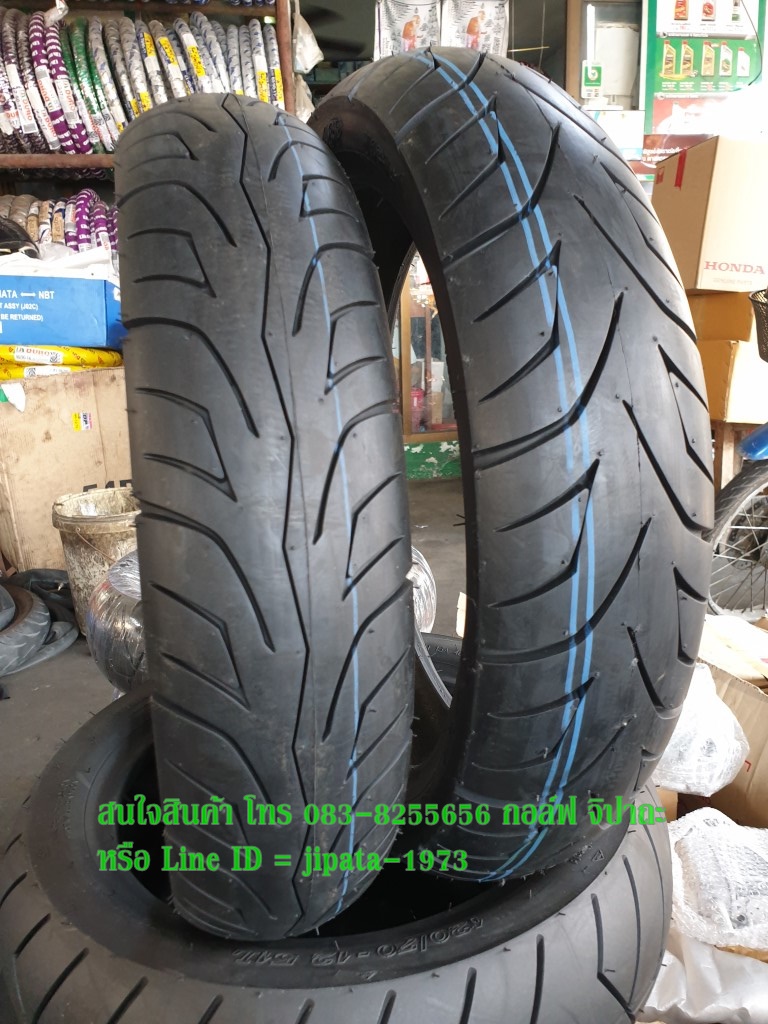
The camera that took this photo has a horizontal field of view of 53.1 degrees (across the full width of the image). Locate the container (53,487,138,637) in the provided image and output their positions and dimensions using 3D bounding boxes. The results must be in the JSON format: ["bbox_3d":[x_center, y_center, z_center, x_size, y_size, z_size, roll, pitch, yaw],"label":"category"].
[{"bbox_3d":[-0.787,0.152,2.260,0.302,0.376,0.302,-8,17,-19],"label":"container"}]

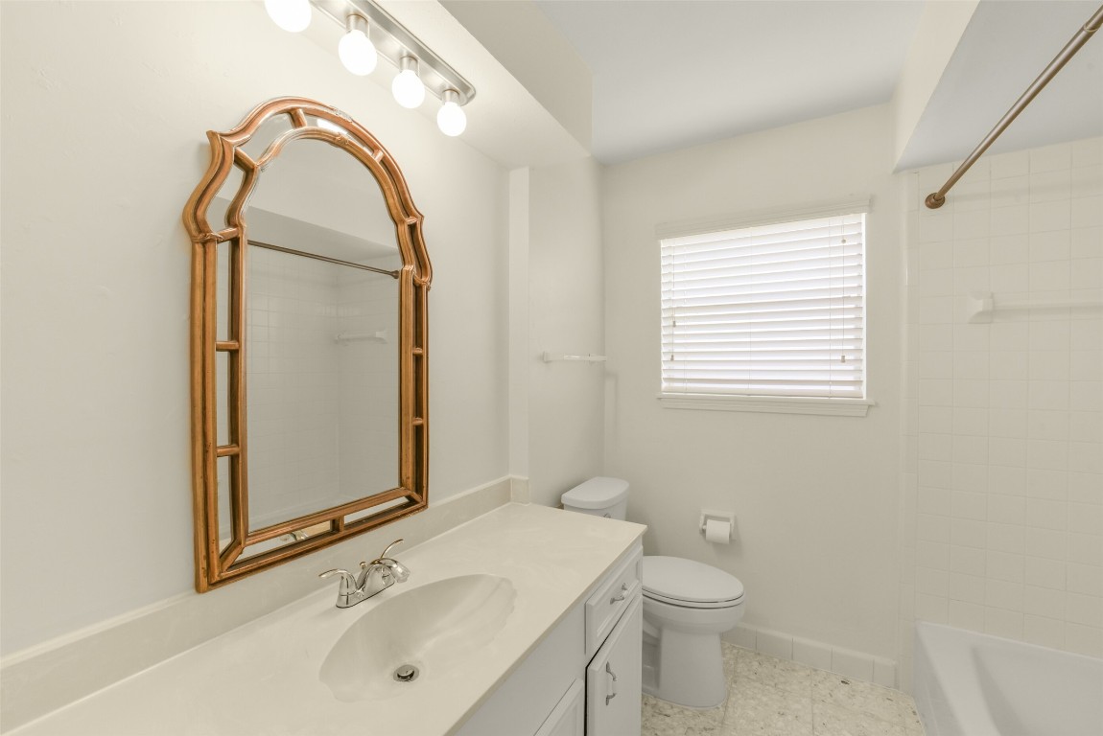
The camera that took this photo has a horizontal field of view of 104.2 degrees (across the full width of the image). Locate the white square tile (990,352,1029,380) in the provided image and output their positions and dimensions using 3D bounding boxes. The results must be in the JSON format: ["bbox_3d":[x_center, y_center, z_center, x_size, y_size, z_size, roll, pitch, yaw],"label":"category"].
[{"bbox_3d":[1.735,-0.008,1.631,0.107,0.108,0.010,0,0,27],"label":"white square tile"}]

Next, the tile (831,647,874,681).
[{"bbox_3d":[1.308,1.288,1.867,0.151,0.112,0.010,0,1,26],"label":"tile"}]

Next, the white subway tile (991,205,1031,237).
[{"bbox_3d":[1.735,-0.556,1.624,0.107,0.108,0.009,0,1,27],"label":"white subway tile"}]

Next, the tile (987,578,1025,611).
[{"bbox_3d":[1.743,0.874,1.650,0.108,0.108,0.008,0,1,26],"label":"tile"}]

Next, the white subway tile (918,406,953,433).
[{"bbox_3d":[1.557,0.210,1.743,0.107,0.108,0.009,0,0,30],"label":"white subway tile"}]

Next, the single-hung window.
[{"bbox_3d":[0.968,-0.254,2.056,0.870,0.905,0.100,0,1,27],"label":"single-hung window"}]

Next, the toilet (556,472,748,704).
[{"bbox_3d":[0.472,0.951,1.918,0.730,0.765,0.430,0,1,28],"label":"toilet"}]

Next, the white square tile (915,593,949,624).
[{"bbox_3d":[1.544,0.976,1.738,0.107,0.108,0.010,0,0,27],"label":"white square tile"}]

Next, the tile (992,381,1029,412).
[{"bbox_3d":[1.735,0.101,1.632,0.107,0.108,0.010,0,0,27],"label":"tile"}]

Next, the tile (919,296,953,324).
[{"bbox_3d":[1.558,-0.230,1.740,0.107,0.108,0.009,0,0,30],"label":"tile"}]

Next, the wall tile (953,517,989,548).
[{"bbox_3d":[1.639,0.648,1.687,0.107,0.108,0.010,0,0,27],"label":"wall tile"}]

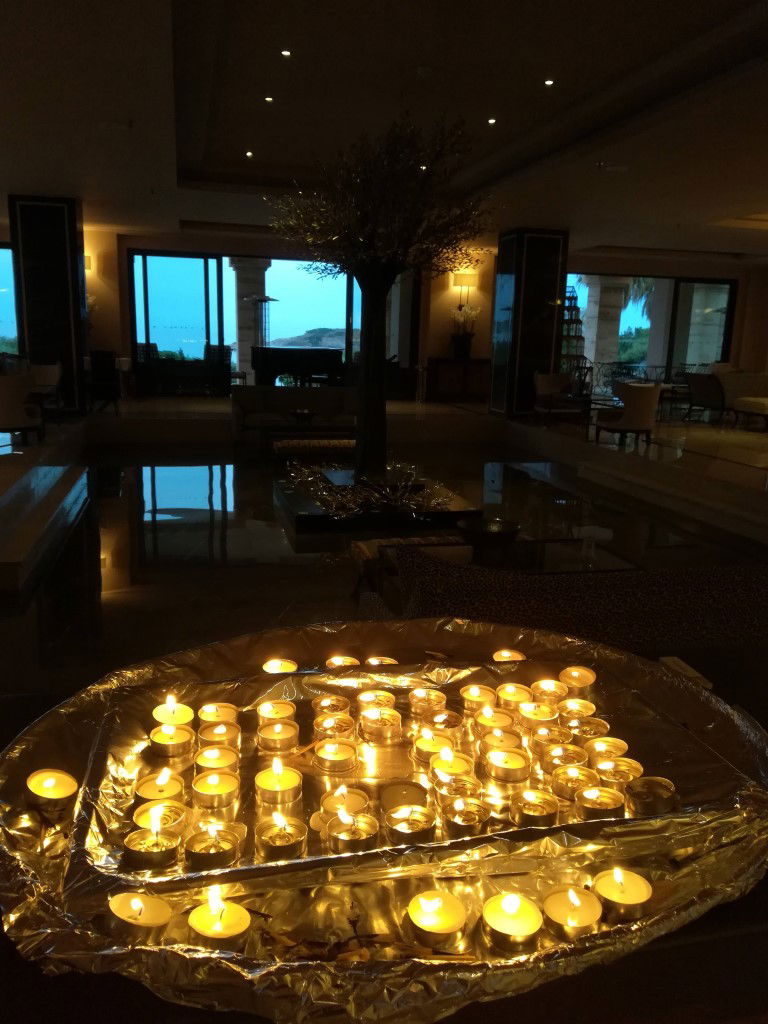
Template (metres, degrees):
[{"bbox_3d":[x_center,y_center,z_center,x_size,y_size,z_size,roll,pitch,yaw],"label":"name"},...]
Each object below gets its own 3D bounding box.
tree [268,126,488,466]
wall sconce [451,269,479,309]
[{"bbox_3d":[-0.058,-1.955,7.270,2.050,3.300,2.050,-2,14,-14],"label":"tree"},{"bbox_3d":[1.717,-4.617,16.106,0.510,0.750,0.220,-2,14,-14],"label":"wall sconce"}]

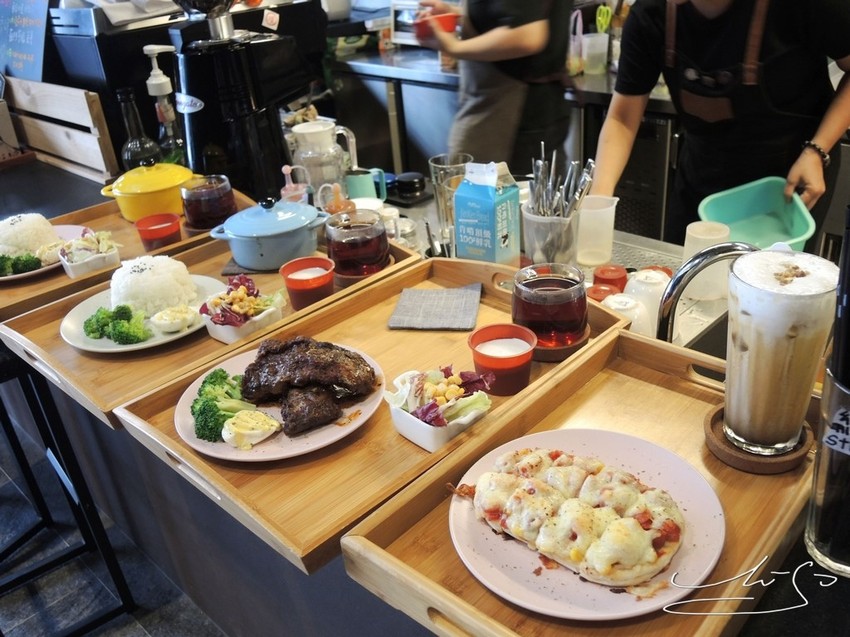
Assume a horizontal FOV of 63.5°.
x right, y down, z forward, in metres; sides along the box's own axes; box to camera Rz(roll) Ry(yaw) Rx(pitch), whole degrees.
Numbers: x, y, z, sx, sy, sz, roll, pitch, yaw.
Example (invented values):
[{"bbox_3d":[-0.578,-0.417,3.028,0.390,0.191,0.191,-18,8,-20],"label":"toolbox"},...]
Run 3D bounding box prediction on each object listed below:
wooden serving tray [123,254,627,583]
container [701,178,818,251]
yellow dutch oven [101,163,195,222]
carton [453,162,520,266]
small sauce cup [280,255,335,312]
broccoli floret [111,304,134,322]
[{"bbox_3d":[-0.038,0.046,0.710,0.302,0.040,0.456,20,36,40],"label":"wooden serving tray"},{"bbox_3d":[0.642,-0.169,1.330,0.175,0.087,0.170,-16,49,15],"label":"container"},{"bbox_3d":[-0.517,-0.253,1.311,0.188,0.095,0.147,-12,28,-15],"label":"yellow dutch oven"},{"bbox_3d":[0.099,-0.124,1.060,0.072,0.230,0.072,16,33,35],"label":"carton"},{"bbox_3d":[-0.148,-0.042,0.886,0.070,0.049,0.070,-4,27,0],"label":"small sauce cup"},{"bbox_3d":[-0.362,-0.005,0.823,0.030,0.029,0.029,-4,27,0],"label":"broccoli floret"}]

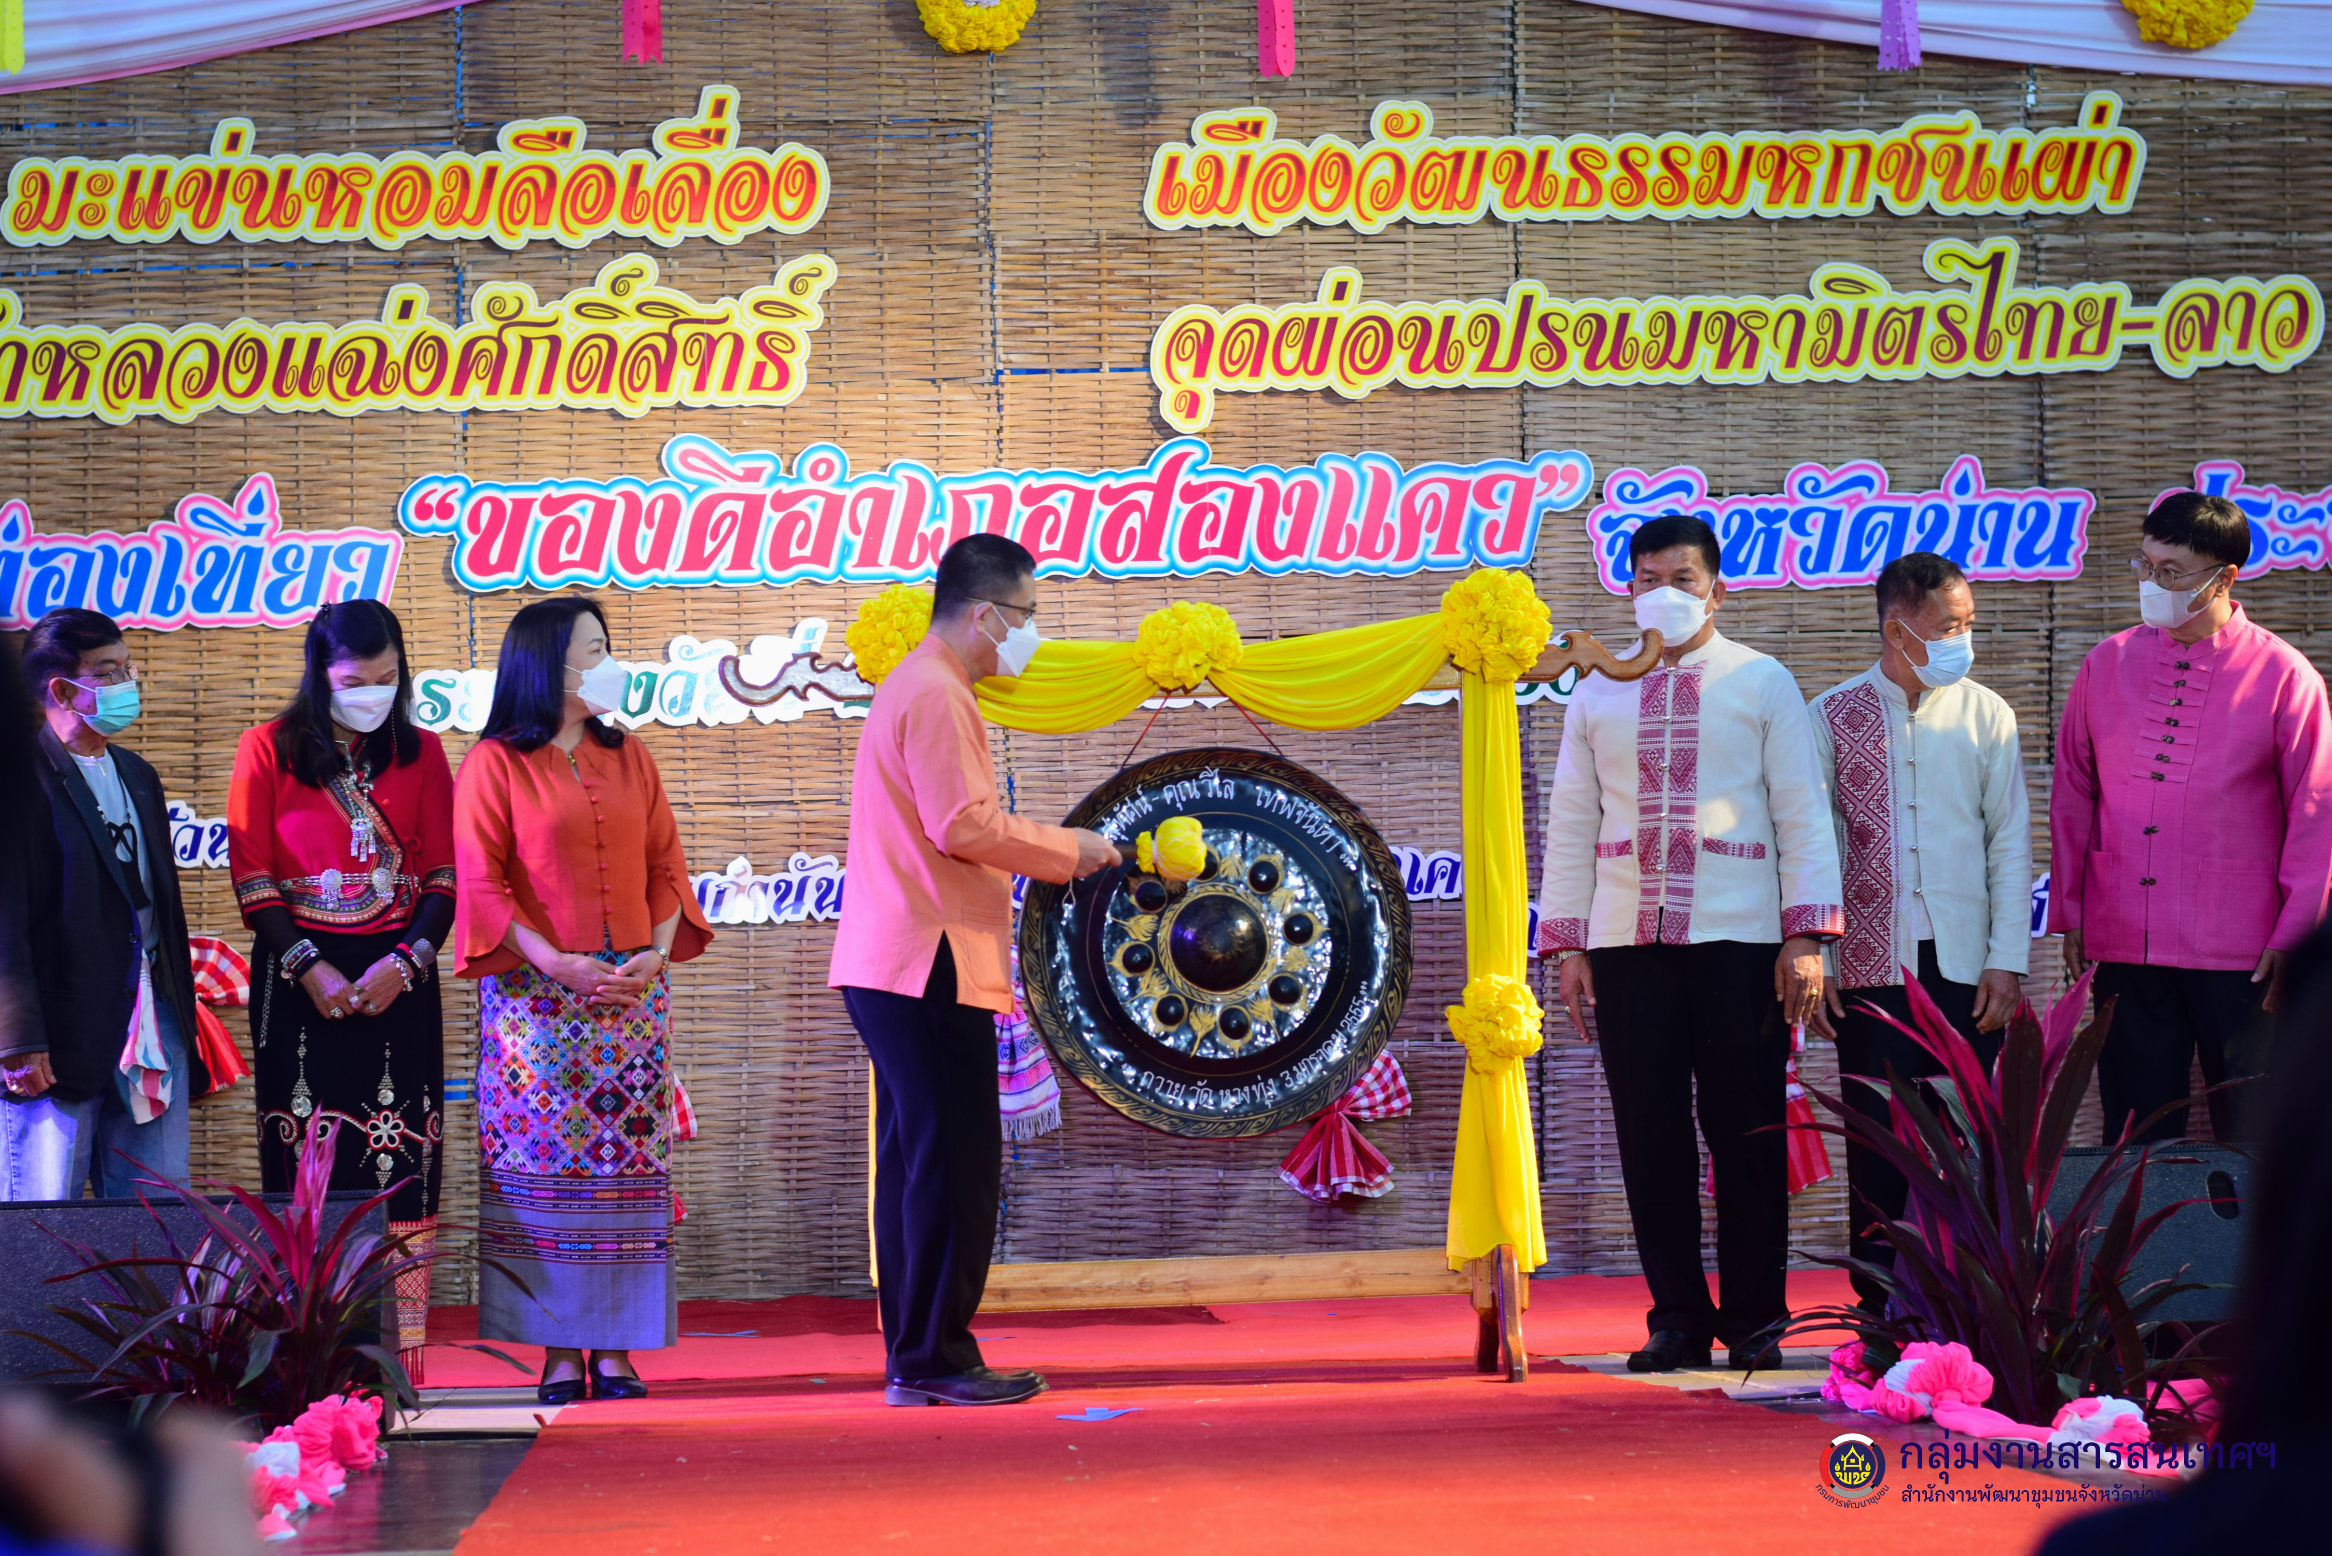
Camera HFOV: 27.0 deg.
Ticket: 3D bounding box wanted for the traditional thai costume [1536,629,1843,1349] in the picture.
[{"bbox_3d":[1.054,0.424,9.780,0.590,1.440,0.320,-1,0,17],"label":"traditional thai costume"}]

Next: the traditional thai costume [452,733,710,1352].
[{"bbox_3d":[-1.160,0.523,9.620,0.500,1.220,0.340,-1,0,-22],"label":"traditional thai costume"}]

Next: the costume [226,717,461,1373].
[{"bbox_3d":[-1.649,0.527,9.720,0.460,1.280,0.320,-1,0,-17],"label":"costume"}]

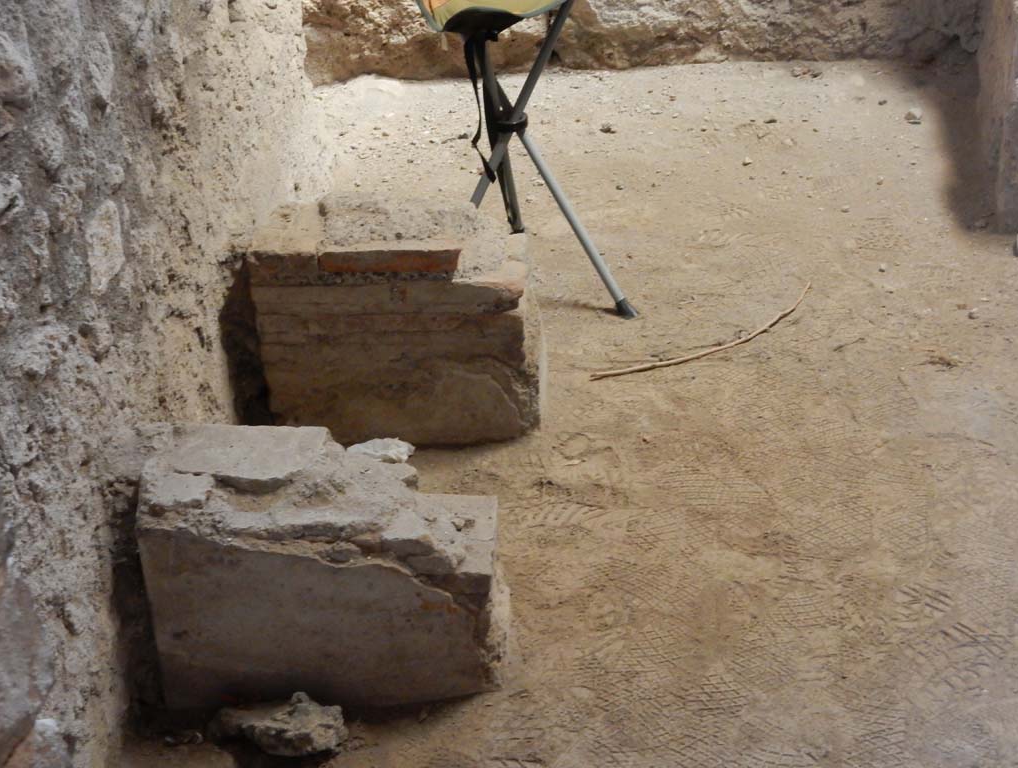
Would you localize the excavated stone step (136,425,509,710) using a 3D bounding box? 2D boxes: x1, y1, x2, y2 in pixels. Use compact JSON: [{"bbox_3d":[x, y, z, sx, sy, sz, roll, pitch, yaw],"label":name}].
[{"bbox_3d":[-0.199,0.208,2.042,0.398,0.290,0.155,0,34,0],"label":"excavated stone step"}]

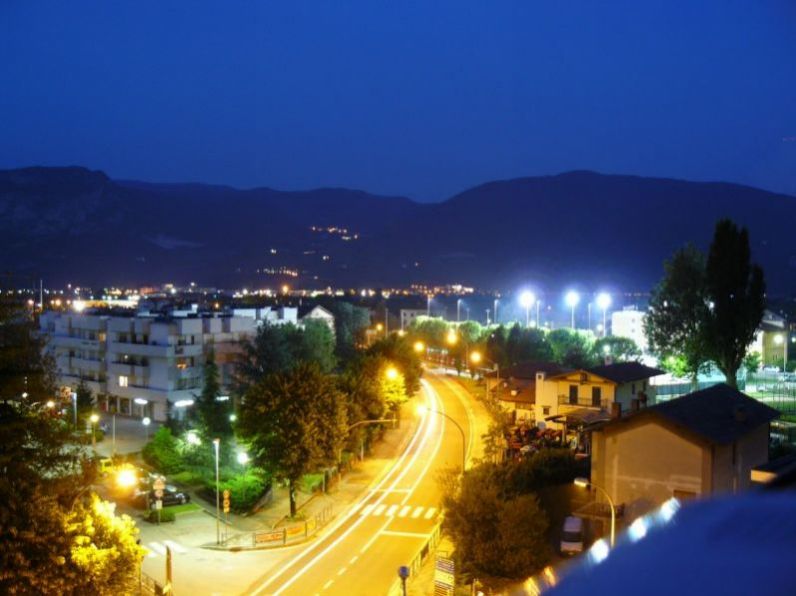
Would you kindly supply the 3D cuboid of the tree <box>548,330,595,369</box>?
[{"bbox_3d":[29.658,9.694,142.237,8.000,9.200,8.000,0,1,0],"label":"tree"}]

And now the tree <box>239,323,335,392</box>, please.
[{"bbox_3d":[-13.090,9.191,98.150,11.500,13.050,10.500,0,1,0],"label":"tree"}]

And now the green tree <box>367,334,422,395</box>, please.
[{"bbox_3d":[-0.516,10.255,122.169,8.200,10.200,8.200,0,1,0],"label":"green tree"}]

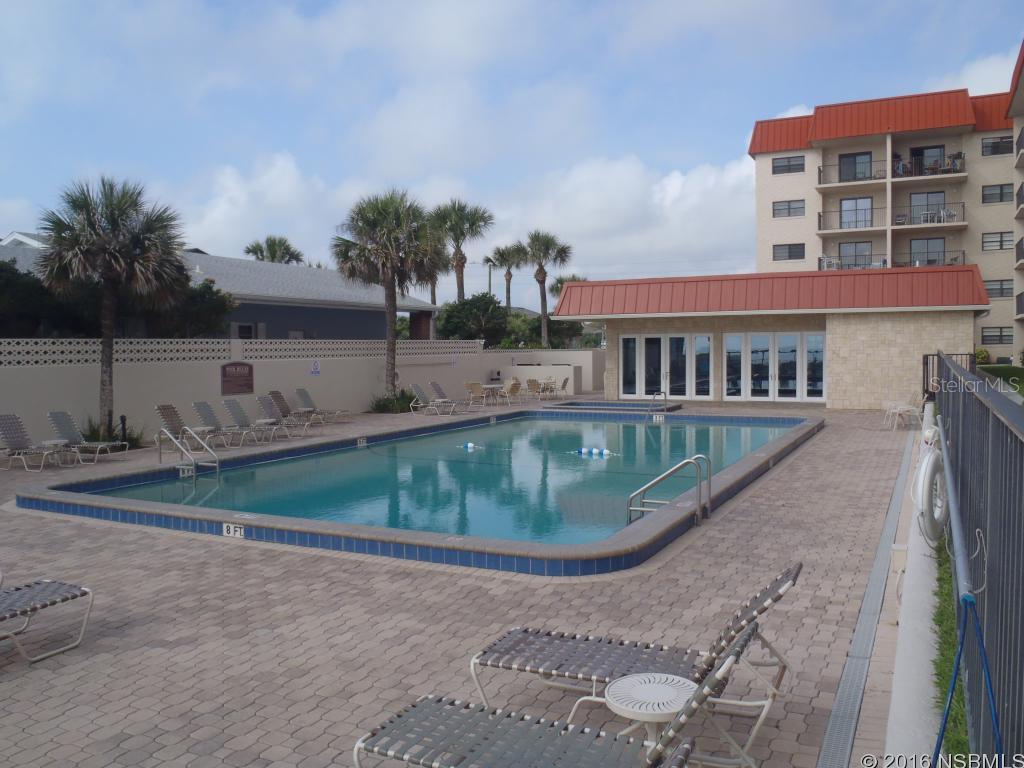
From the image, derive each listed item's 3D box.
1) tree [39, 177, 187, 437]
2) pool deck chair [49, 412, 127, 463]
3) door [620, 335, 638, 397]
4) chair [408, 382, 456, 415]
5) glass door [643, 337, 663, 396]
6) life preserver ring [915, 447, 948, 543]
[{"bbox_3d":[-8.954,-1.667,18.736,3.280,5.991,3.200,1,3,27],"label":"tree"},{"bbox_3d":[-8.053,0.998,15.668,1.510,0.928,0.592,1,3,25],"label":"pool deck chair"},{"bbox_3d":[4.601,-0.633,32.341,0.753,2.460,0.080,1,3,24],"label":"door"},{"bbox_3d":[-2.362,0.489,25.807,1.540,0.970,0.610,1,3,20],"label":"chair"},{"bbox_3d":[5.513,-0.657,32.316,0.870,2.380,0.070,1,3,22],"label":"glass door"},{"bbox_3d":[2.802,0.740,5.500,0.110,0.610,0.610,2,3,42],"label":"life preserver ring"}]

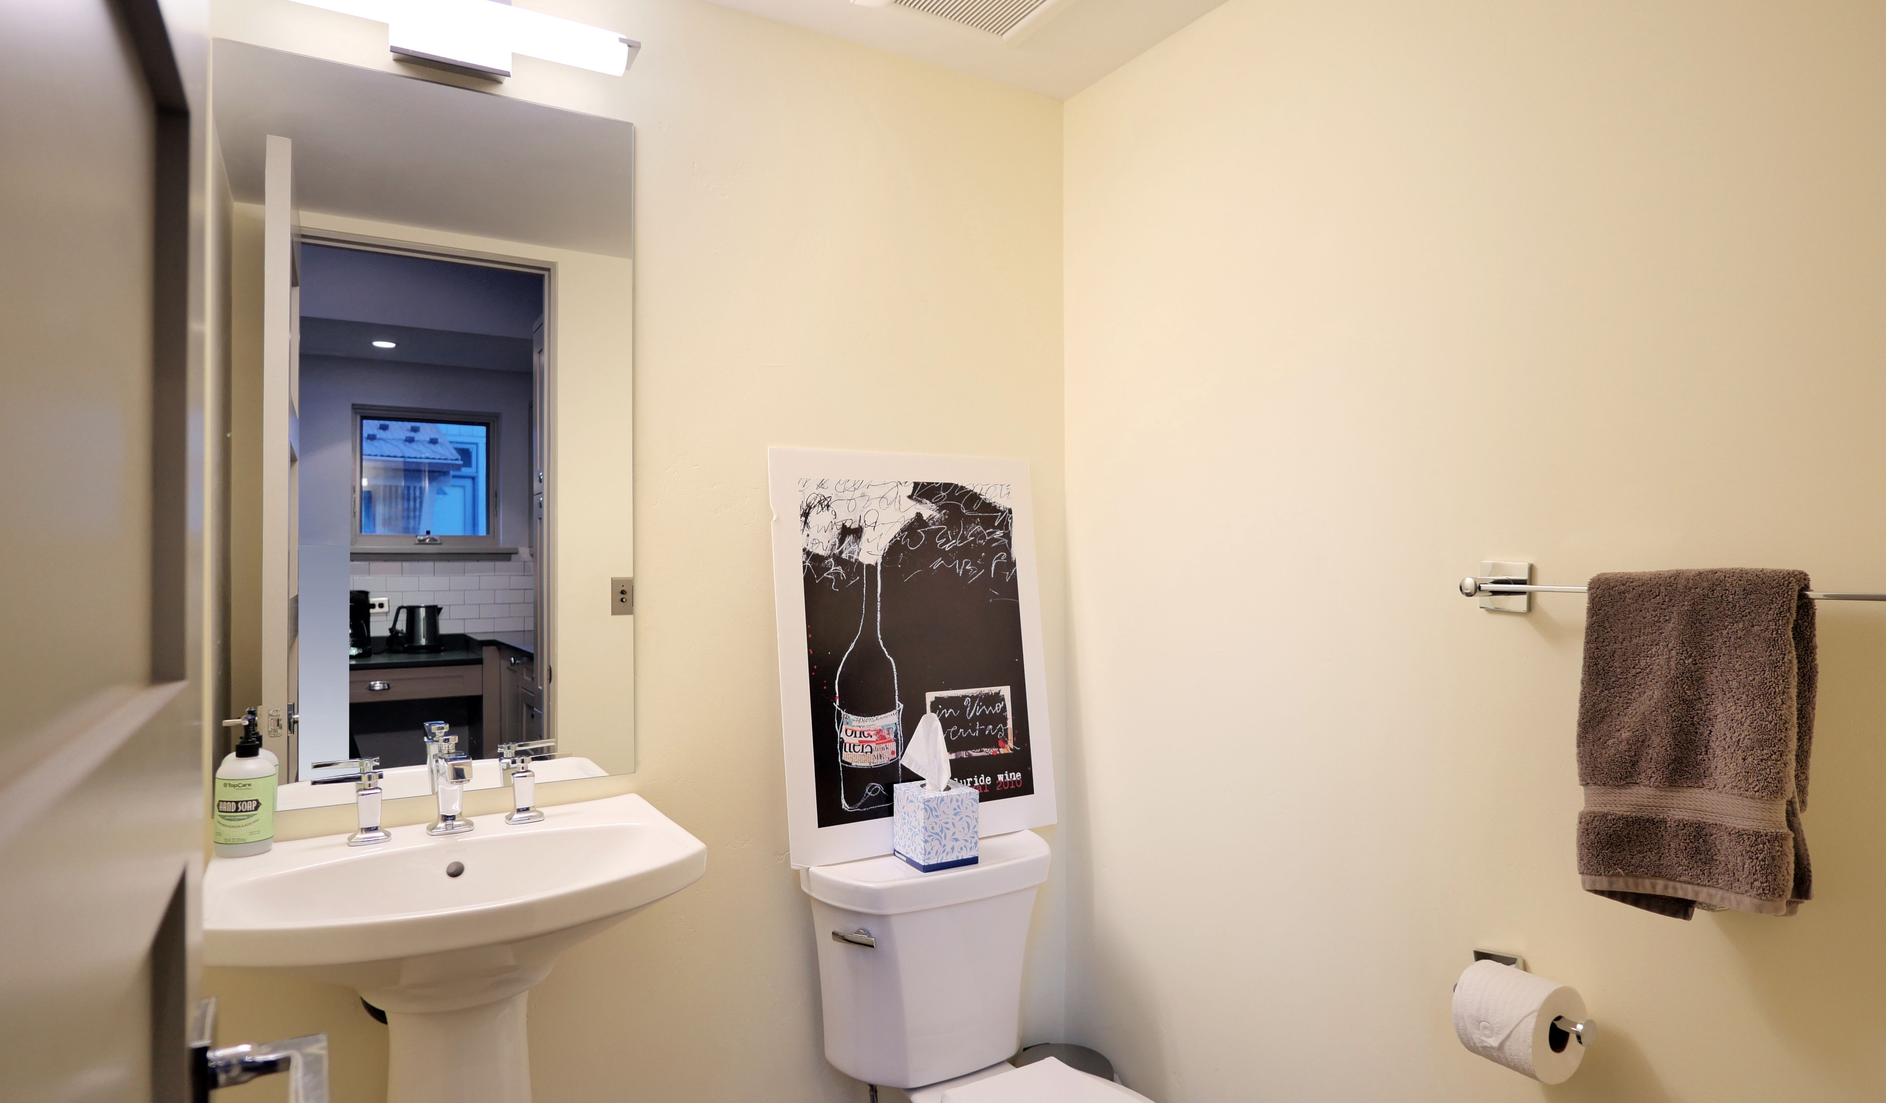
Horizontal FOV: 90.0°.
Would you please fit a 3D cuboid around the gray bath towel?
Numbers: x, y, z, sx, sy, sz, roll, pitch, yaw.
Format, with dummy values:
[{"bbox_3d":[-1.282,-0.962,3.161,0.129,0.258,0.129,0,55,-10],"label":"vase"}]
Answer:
[{"bbox_3d":[0.770,0.189,0.977,0.070,0.340,0.189,0,0,-32],"label":"gray bath towel"}]

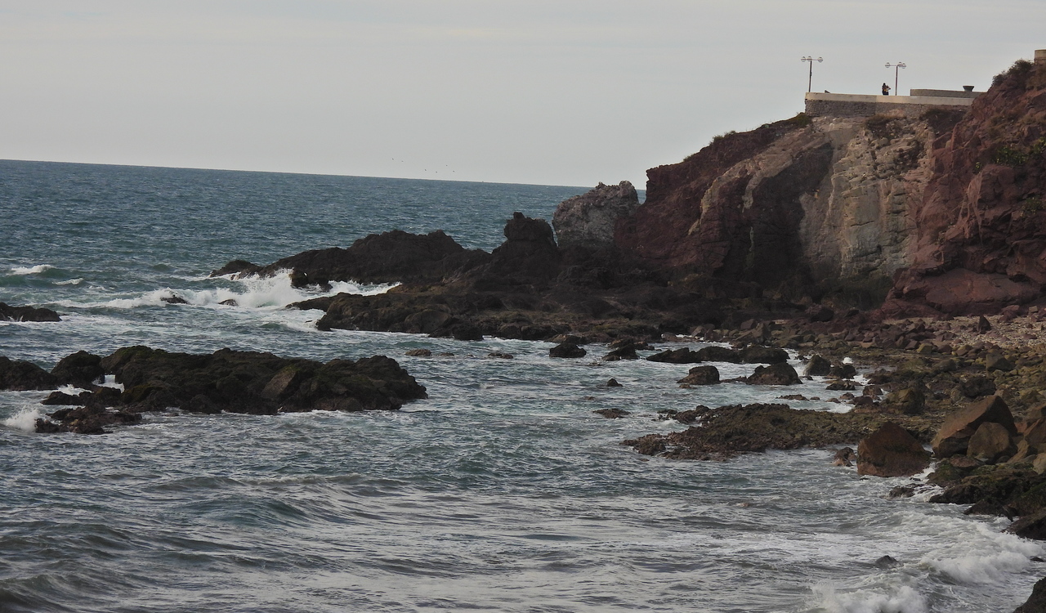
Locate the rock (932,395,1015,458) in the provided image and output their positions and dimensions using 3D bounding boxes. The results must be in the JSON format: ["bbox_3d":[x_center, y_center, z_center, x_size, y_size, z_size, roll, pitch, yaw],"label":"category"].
[{"bbox_3d":[19.199,5.031,134.648,3.430,2.530,2.720,3,2,8],"label":"rock"}]

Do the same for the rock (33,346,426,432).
[{"bbox_3d":[-13.502,3.709,146.799,17.500,2.600,11.000,3,2,-5],"label":"rock"}]

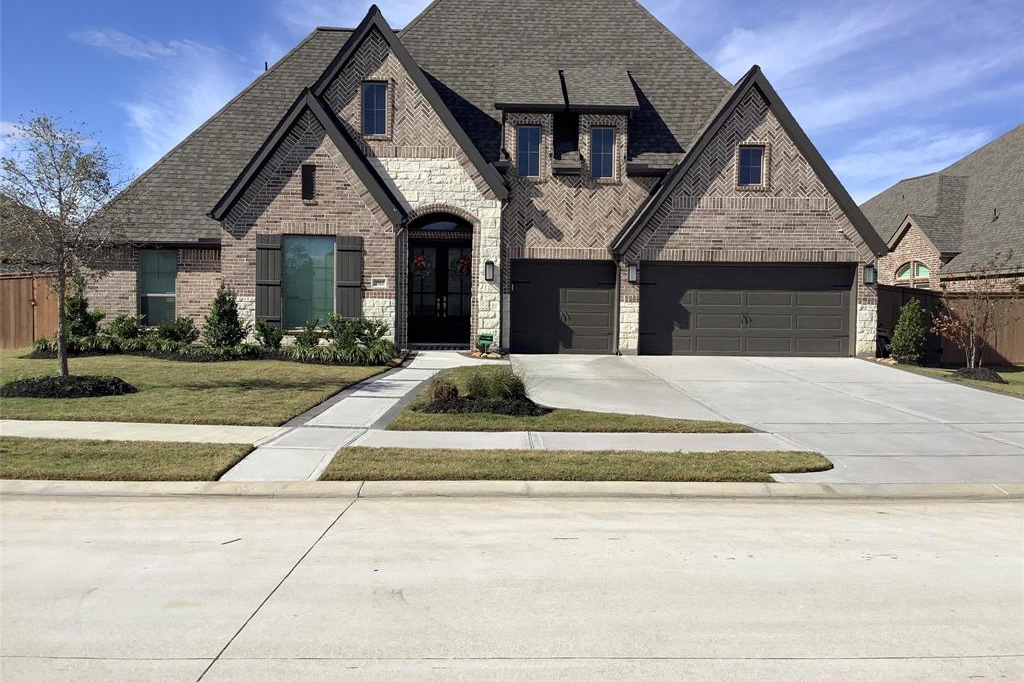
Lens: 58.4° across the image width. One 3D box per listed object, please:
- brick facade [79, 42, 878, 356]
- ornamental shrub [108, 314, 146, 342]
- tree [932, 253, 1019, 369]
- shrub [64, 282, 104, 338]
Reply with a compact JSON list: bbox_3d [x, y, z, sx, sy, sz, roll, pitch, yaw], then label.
[{"bbox_3d":[-0.716,-3.234,20.836,18.001,7.041,1.900,1,2,-1],"label":"brick facade"},{"bbox_3d":[-8.538,-0.255,20.362,0.836,0.711,0.811,1,2,-1],"label":"ornamental shrub"},{"bbox_3d":[8.845,-0.582,17.500,1.739,2.250,1.600,1,2,-1],"label":"tree"},{"bbox_3d":[-9.407,-0.594,20.178,0.871,1.342,0.845,1,2,-1],"label":"shrub"}]

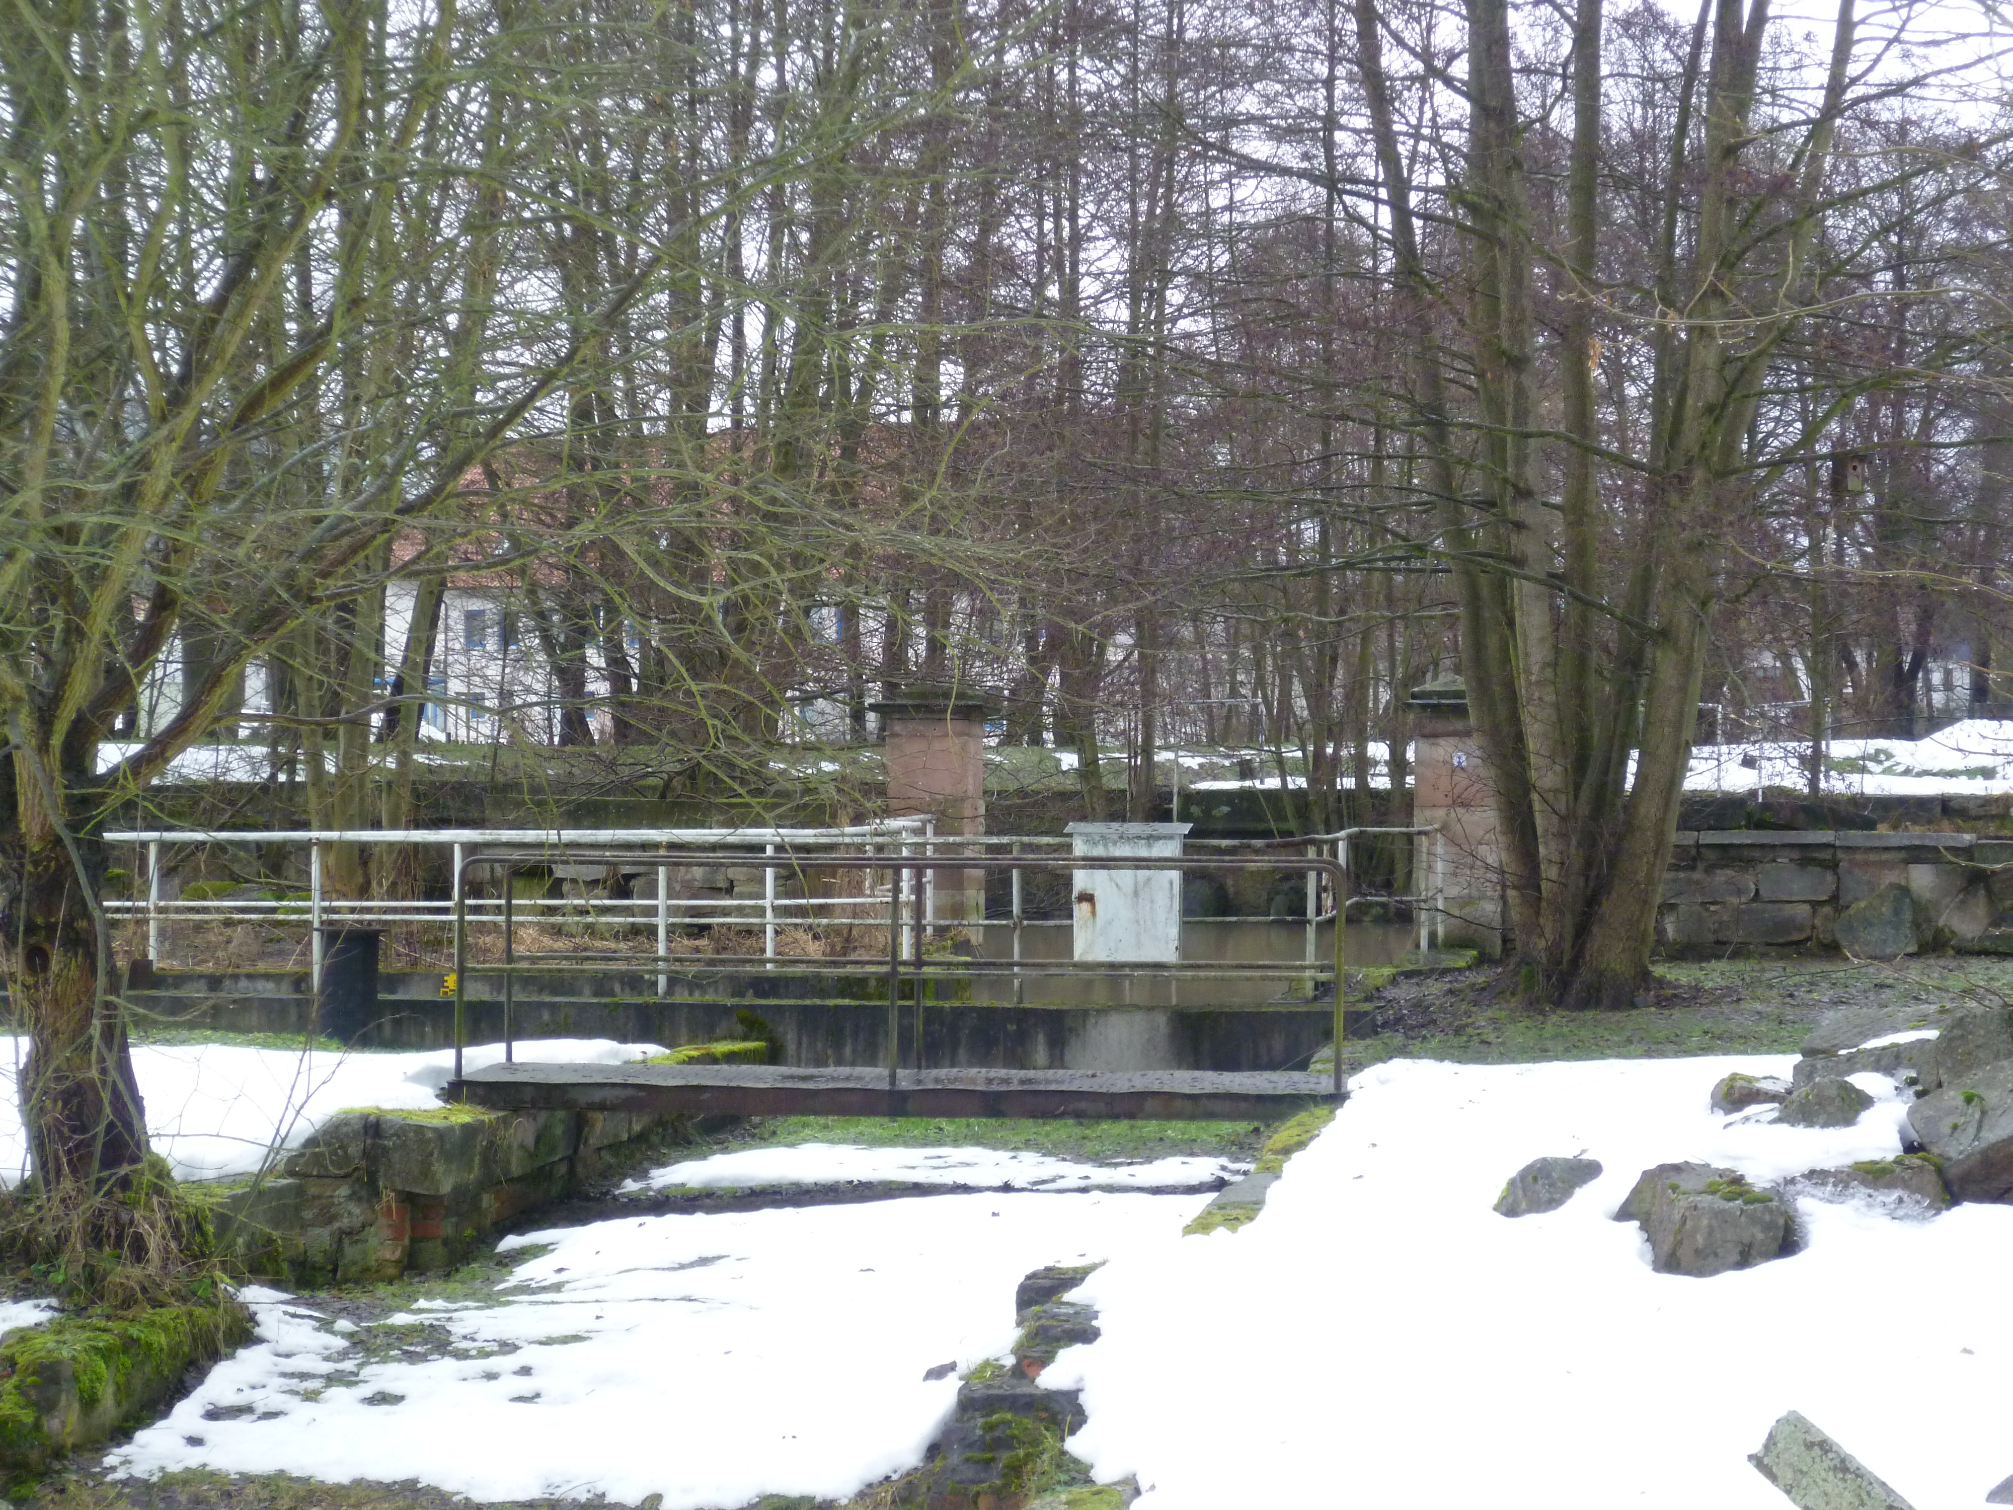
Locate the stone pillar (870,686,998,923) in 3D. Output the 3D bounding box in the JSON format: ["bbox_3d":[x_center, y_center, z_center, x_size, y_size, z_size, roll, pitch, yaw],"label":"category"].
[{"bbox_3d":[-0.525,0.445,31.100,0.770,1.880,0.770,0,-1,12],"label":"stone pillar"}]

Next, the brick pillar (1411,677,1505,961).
[{"bbox_3d":[3.250,0.440,30.200,0.700,2.030,0.700,0,-1,12],"label":"brick pillar"}]

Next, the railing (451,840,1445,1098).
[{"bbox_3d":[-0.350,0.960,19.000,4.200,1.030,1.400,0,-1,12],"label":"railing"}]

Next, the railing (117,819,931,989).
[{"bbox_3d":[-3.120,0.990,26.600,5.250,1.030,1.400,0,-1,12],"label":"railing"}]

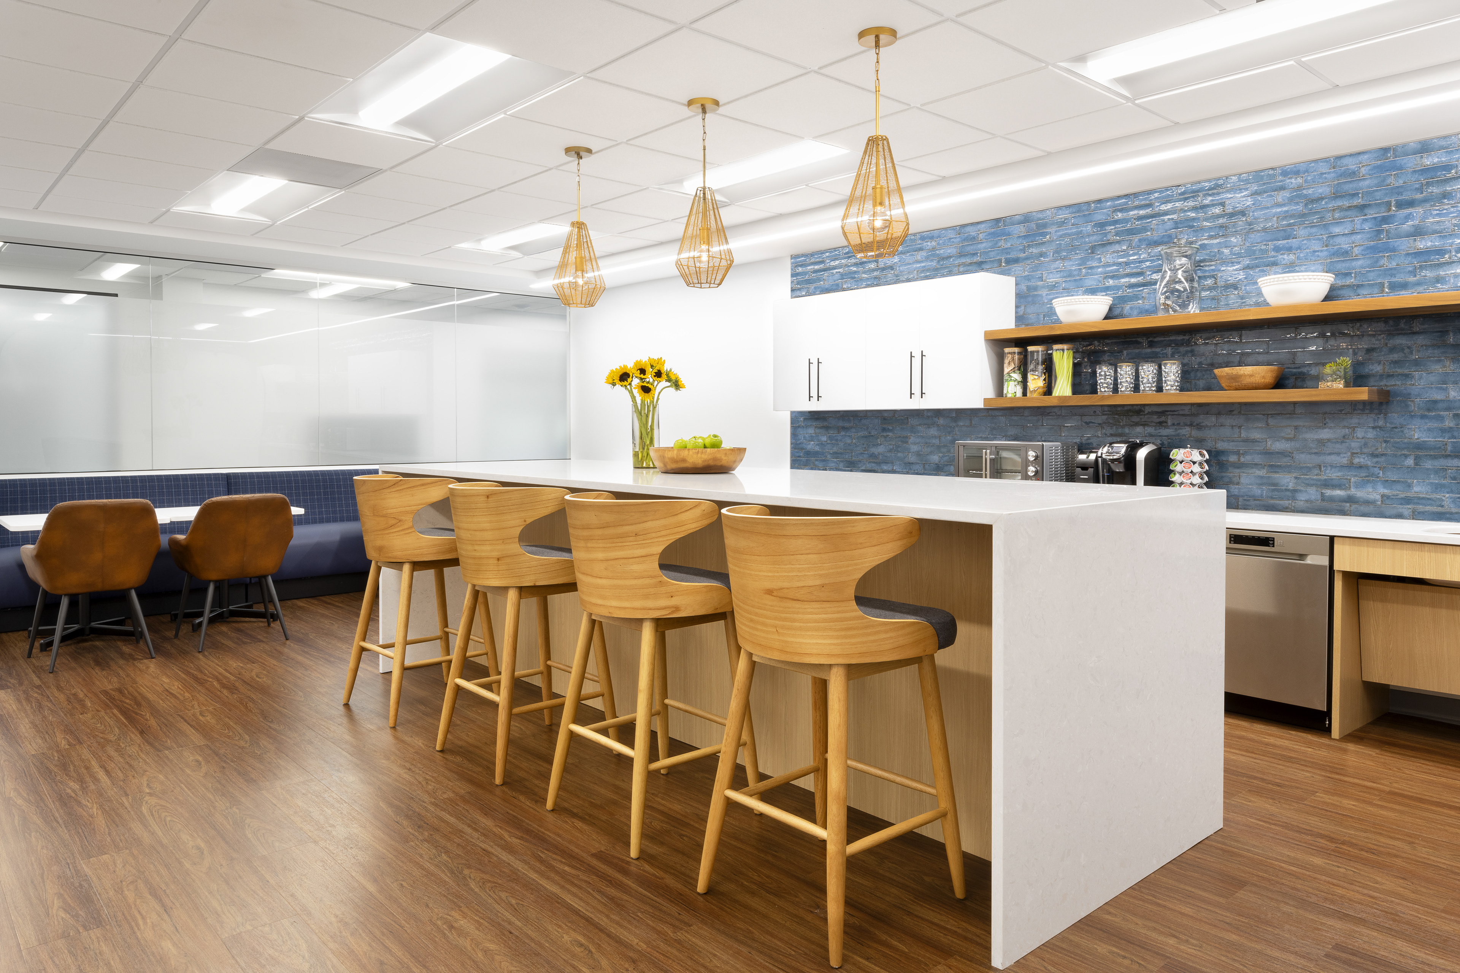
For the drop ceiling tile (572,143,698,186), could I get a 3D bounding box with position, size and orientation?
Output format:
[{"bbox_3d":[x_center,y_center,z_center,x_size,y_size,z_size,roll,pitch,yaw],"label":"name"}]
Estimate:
[{"bbox_3d":[-0.468,-1.636,4.937,0.610,0.020,0.610,-3,5,-42],"label":"drop ceiling tile"}]

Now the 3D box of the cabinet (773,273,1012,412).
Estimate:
[{"bbox_3d":[0.991,-0.879,6.305,0.340,0.765,1.715,-3,5,-41],"label":"cabinet"}]

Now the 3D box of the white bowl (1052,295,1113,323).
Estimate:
[{"bbox_3d":[1.921,-0.947,5.300,0.310,0.140,0.310,0,3,0],"label":"white bowl"}]

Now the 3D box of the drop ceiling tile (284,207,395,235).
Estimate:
[{"bbox_3d":[-2.548,-1.724,6.361,0.605,0.020,0.605,-3,5,-41],"label":"drop ceiling tile"}]

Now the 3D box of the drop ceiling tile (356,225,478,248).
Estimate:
[{"bbox_3d":[-2.077,-1.748,6.740,0.610,0.020,0.610,-3,5,-42],"label":"drop ceiling tile"}]

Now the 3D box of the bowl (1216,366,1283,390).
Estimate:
[{"bbox_3d":[2.461,-0.502,4.615,0.295,0.112,0.295,-3,5,-41],"label":"bowl"}]

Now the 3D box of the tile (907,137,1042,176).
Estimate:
[{"bbox_3d":[1.183,-1.628,4.788,0.420,0.020,0.610,-3,5,-42],"label":"tile"}]

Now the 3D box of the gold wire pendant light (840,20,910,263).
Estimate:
[{"bbox_3d":[0.495,-1.133,3.265,0.235,0.750,0.235,0,4,0],"label":"gold wire pendant light"}]

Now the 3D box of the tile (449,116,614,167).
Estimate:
[{"bbox_3d":[-0.927,-1.610,4.529,0.610,0.020,0.610,-3,5,-42],"label":"tile"}]

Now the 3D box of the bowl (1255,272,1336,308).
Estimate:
[{"bbox_3d":[2.608,-0.888,4.489,0.305,0.140,0.305,-3,5,-41],"label":"bowl"}]

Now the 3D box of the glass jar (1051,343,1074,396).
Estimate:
[{"bbox_3d":[1.832,-0.632,5.360,0.110,0.274,0.110,0,4,0],"label":"glass jar"}]

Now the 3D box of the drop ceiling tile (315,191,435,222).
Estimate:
[{"bbox_3d":[-2.134,-1.694,5.891,0.600,0.020,0.600,-3,5,-41],"label":"drop ceiling tile"}]

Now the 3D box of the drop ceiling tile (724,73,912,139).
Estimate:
[{"bbox_3d":[0.332,-1.571,4.026,0.605,0.020,0.605,-3,5,-41],"label":"drop ceiling tile"}]

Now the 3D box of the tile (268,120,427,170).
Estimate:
[{"bbox_3d":[-1.789,-1.612,4.586,0.600,0.018,0.600,-3,5,-41],"label":"tile"}]

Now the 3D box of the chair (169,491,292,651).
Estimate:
[{"bbox_3d":[-2.968,0.483,5.836,0.600,0.870,0.590,-3,4,-42],"label":"chair"}]

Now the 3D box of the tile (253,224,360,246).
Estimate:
[{"bbox_3d":[-2.942,-1.752,6.805,0.605,0.020,0.580,-3,5,-41],"label":"tile"}]

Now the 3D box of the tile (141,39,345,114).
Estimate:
[{"bbox_3d":[-1.845,-1.557,3.716,0.600,0.020,0.600,-3,5,-41],"label":"tile"}]

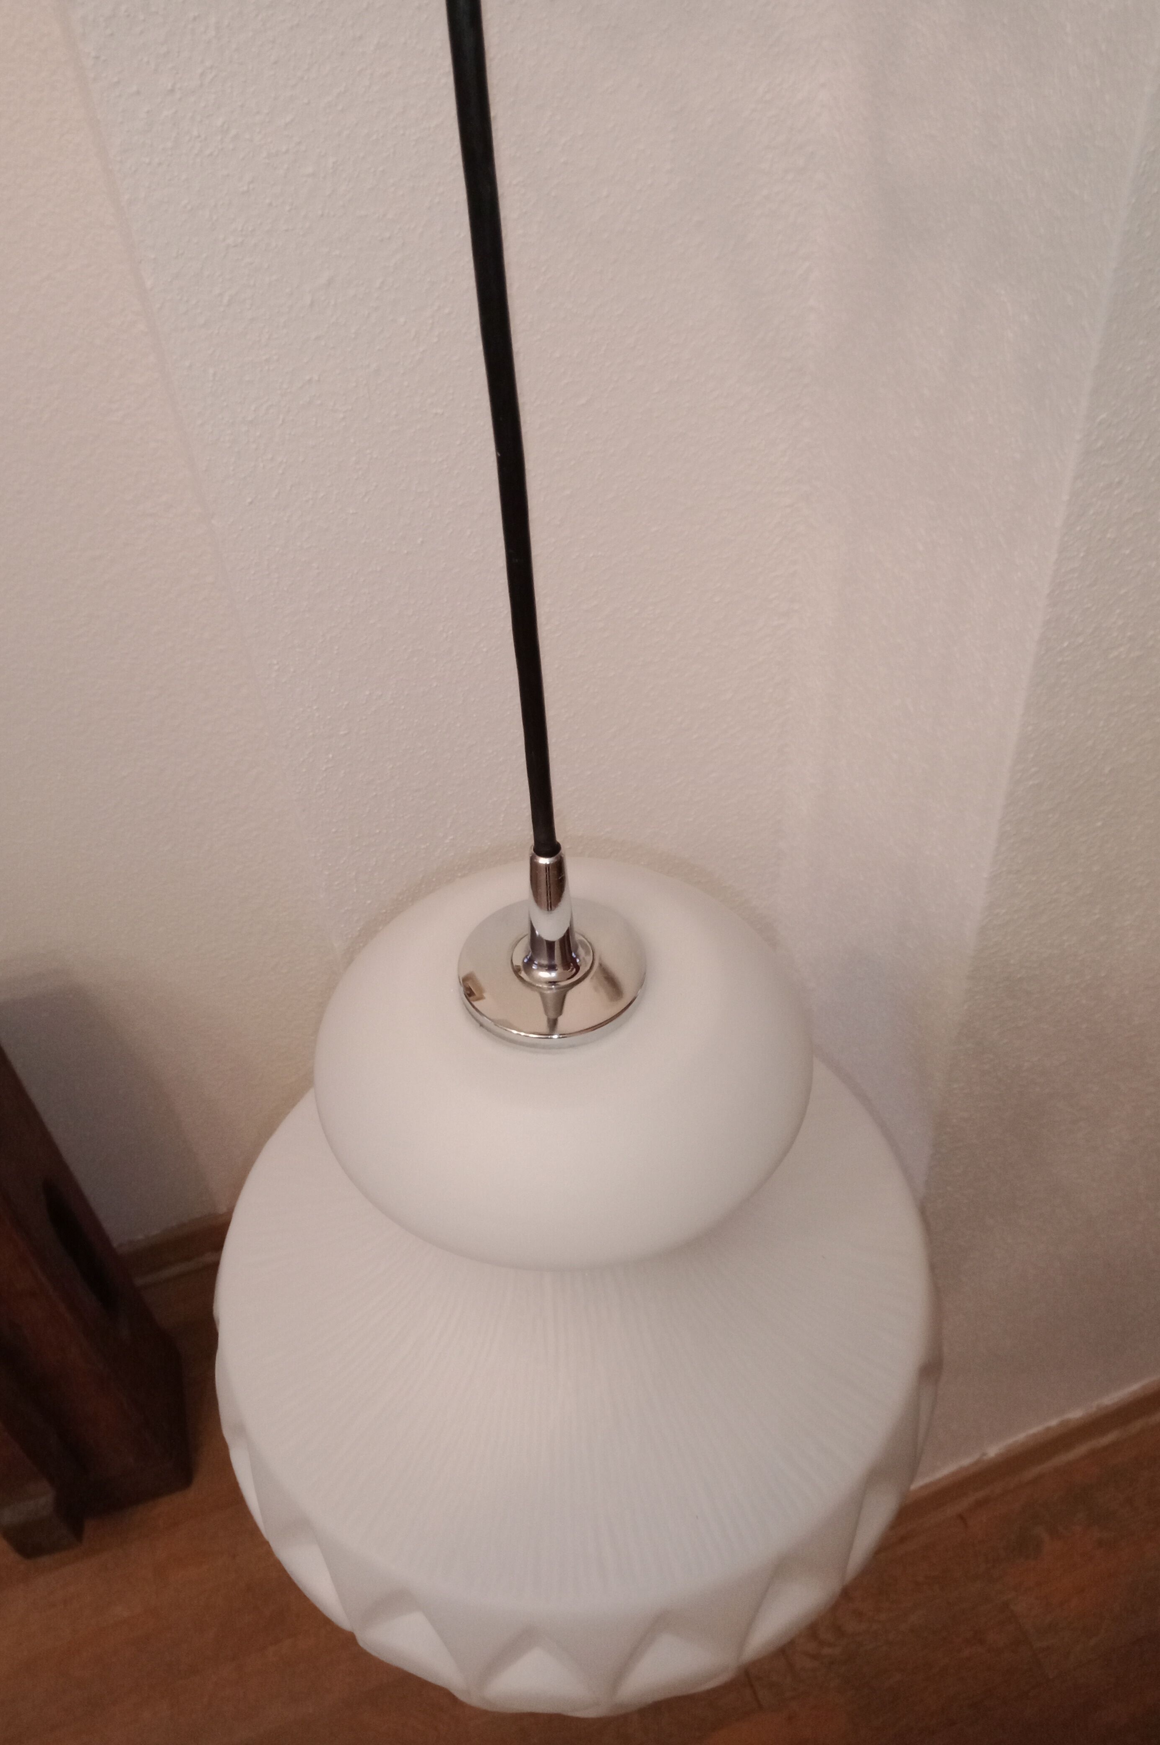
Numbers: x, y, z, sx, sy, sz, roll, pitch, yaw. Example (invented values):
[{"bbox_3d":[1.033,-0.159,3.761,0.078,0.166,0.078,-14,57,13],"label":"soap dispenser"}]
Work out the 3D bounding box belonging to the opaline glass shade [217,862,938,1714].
[{"bbox_3d":[-0.002,0.130,0.513,0.281,0.265,0.281,-4,43,0],"label":"opaline glass shade"}]

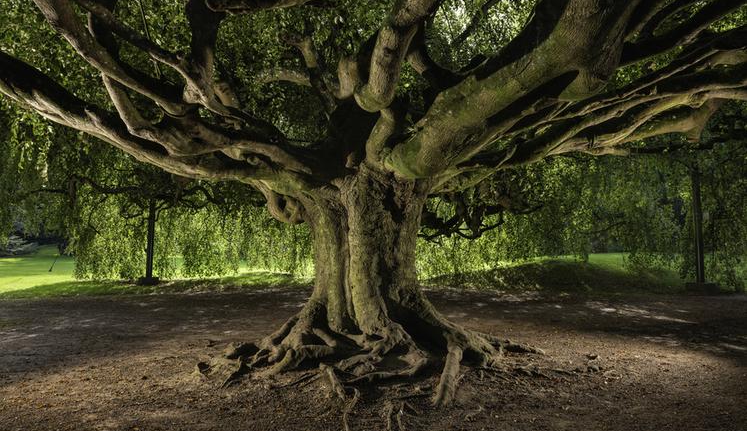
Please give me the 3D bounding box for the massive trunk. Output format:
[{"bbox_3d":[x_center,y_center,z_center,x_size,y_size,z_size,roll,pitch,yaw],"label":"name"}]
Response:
[{"bbox_3d":[0.100,0.500,5.850,3.150,2.050,2.500,0,-2,0],"label":"massive trunk"}]

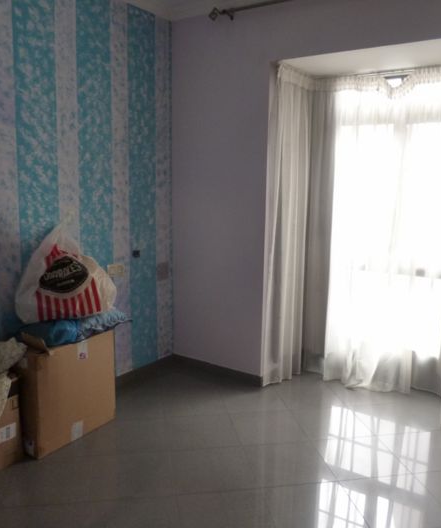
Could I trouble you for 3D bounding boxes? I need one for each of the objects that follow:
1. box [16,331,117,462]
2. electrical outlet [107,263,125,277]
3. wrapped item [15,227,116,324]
[{"bbox_3d":[-0.934,0.717,2.902,0.280,0.570,0.595,6,10,31],"label":"box"},{"bbox_3d":[-0.719,0.042,3.393,0.012,0.082,0.157,7,10,33],"label":"electrical outlet"},{"bbox_3d":[-0.889,0.048,2.803,0.520,0.520,0.280,-5,11,-36],"label":"wrapped item"}]

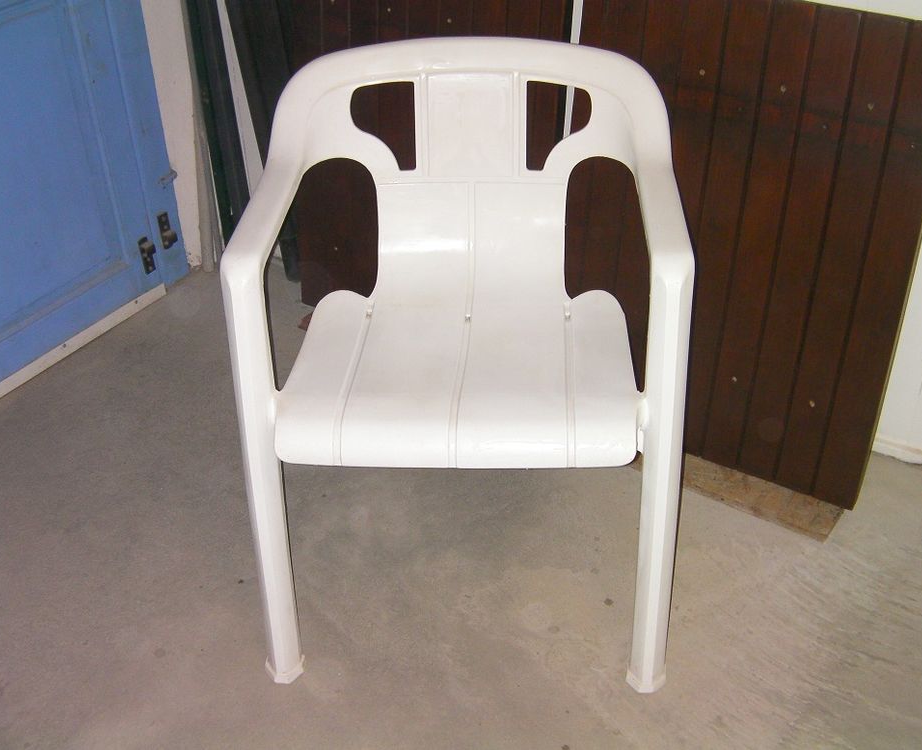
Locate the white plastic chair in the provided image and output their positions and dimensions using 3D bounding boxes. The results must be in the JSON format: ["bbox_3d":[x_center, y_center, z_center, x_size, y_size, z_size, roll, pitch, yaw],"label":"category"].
[{"bbox_3d":[0.011,-0.032,1.575,0.567,0.775,0.565,0,32,4],"label":"white plastic chair"}]

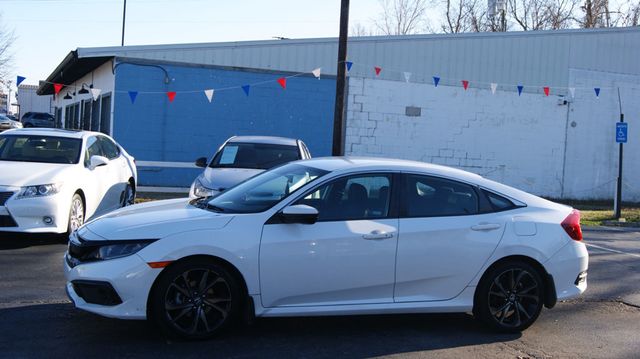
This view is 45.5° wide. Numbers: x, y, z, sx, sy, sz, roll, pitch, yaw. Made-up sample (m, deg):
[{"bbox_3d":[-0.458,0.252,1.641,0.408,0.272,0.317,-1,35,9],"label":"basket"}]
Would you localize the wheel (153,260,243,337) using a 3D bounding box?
[{"bbox_3d":[-0.946,0.913,5.885,0.640,0.640,0.225,2,3,-17],"label":"wheel"}]

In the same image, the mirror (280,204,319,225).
[{"bbox_3d":[-0.153,0.272,5.934,0.200,0.145,0.240,2,3,-17],"label":"mirror"}]

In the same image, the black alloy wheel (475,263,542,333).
[{"bbox_3d":[1.648,1.008,6.686,0.640,0.640,0.225,2,3,-17],"label":"black alloy wheel"}]

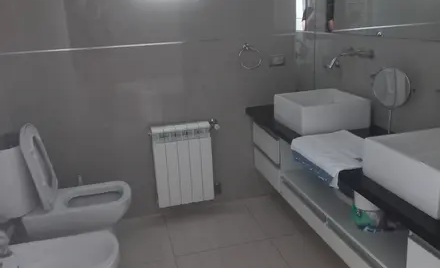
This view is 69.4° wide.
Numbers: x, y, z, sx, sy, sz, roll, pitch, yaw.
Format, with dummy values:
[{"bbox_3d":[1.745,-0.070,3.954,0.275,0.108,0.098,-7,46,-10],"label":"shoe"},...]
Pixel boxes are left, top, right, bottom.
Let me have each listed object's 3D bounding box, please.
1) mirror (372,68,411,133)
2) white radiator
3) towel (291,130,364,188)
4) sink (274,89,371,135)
[{"bbox_3d":[0.798,-0.141,1.484,0.117,0.331,0.180,-17,22,-38],"label":"mirror"},{"bbox_3d":[-0.258,0.204,2.224,0.389,0.588,0.087,-7,18,-13],"label":"white radiator"},{"bbox_3d":[0.552,0.097,1.425,0.326,0.105,0.452,-7,18,-13],"label":"towel"},{"bbox_3d":[0.566,-0.135,1.804,0.400,0.151,0.340,-7,18,-13],"label":"sink"}]

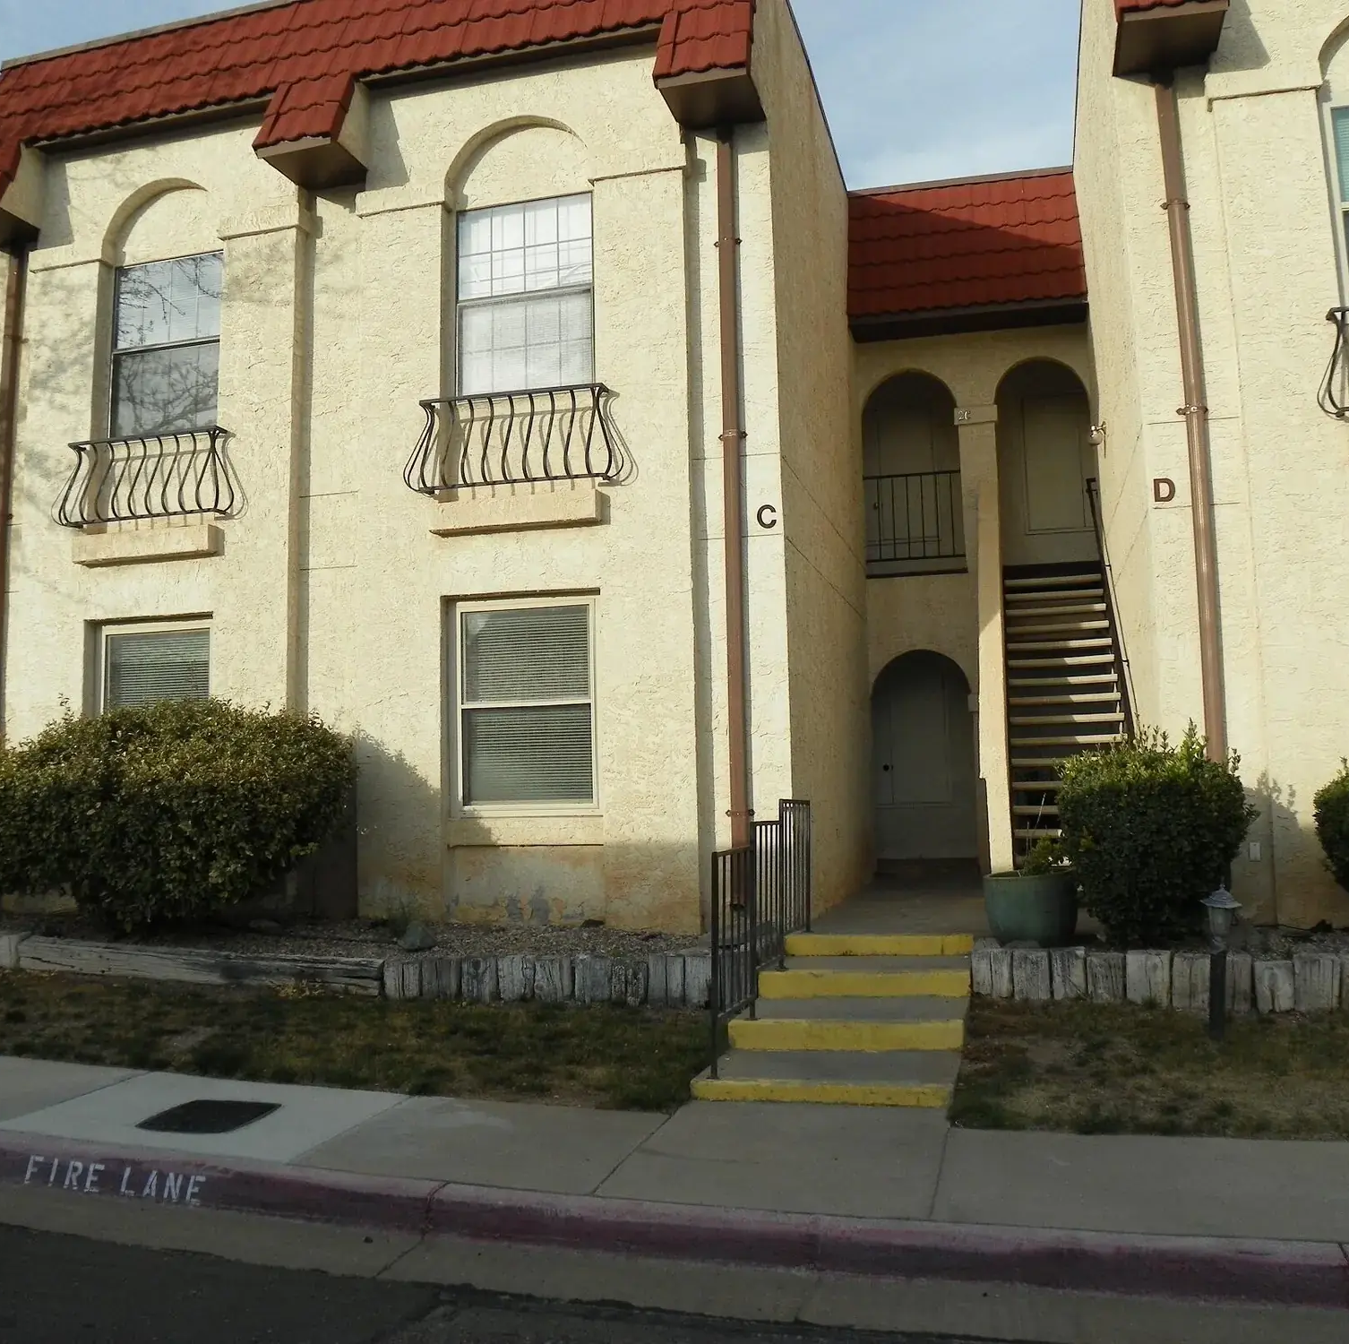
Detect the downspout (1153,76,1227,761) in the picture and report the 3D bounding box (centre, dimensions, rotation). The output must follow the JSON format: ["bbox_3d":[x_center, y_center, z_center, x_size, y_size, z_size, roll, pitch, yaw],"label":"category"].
[{"bbox_3d":[3.134,-1.146,8.114,0.120,5.100,0.120,-3,-6,15],"label":"downspout"}]

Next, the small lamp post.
[{"bbox_3d":[2.593,1.383,6.403,0.190,0.730,0.190,-3,-6,15],"label":"small lamp post"}]

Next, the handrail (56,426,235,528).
[{"bbox_3d":[-4.018,-1.459,10.245,1.458,0.678,0.370,-3,-6,15],"label":"handrail"}]

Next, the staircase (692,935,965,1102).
[{"bbox_3d":[0.962,1.774,7.160,1.181,0.508,2.498,-3,-6,15],"label":"staircase"}]

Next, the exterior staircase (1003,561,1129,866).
[{"bbox_3d":[3.187,0.278,10.752,1.000,3.014,3.800,-3,-6,14],"label":"exterior staircase"}]

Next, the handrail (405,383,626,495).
[{"bbox_3d":[-1.099,-1.562,9.059,1.530,0.640,0.260,-3,-6,15],"label":"handrail"}]

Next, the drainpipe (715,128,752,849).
[{"bbox_3d":[0.379,-1.076,8.850,0.110,5.180,0.110,-3,-6,15],"label":"drainpipe"}]

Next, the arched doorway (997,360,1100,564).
[{"bbox_3d":[3.518,-2.000,12.801,0.917,2.033,0.200,-3,-6,15],"label":"arched doorway"}]

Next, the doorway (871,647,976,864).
[{"bbox_3d":[2.522,0.855,13.585,0.980,2.100,0.100,-3,-6,15],"label":"doorway"}]

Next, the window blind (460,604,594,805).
[{"bbox_3d":[-1.065,0.238,9.750,1.009,1.424,0.050,-3,-6,15],"label":"window blind"}]

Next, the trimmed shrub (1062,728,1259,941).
[{"bbox_3d":[2.746,0.877,7.700,1.100,1.220,1.050,-3,-6,14],"label":"trimmed shrub"}]

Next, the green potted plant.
[{"bbox_3d":[2.035,1.248,7.682,0.529,0.603,0.529,-3,-6,15],"label":"green potted plant"}]

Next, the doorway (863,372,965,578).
[{"bbox_3d":[2.377,-1.930,13.323,0.962,2.032,0.250,-3,-6,14],"label":"doorway"}]

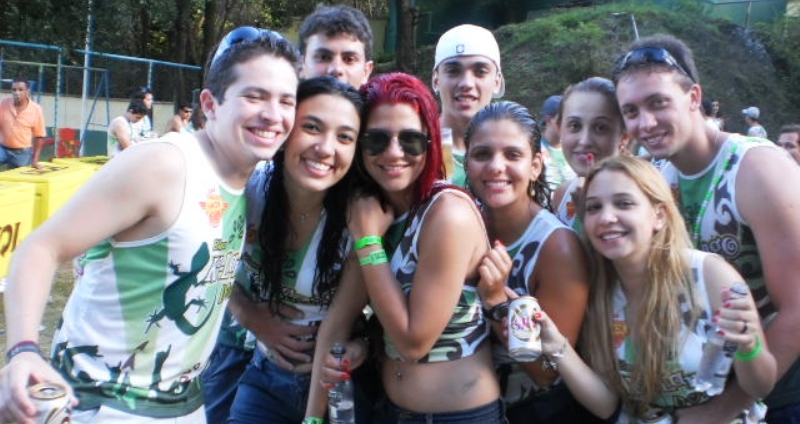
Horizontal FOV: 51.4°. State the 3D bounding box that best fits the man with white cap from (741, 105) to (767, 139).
[{"bbox_3d":[5.090,-0.660,12.086,0.360,1.720,0.500,8,8,40],"label":"man with white cap"}]

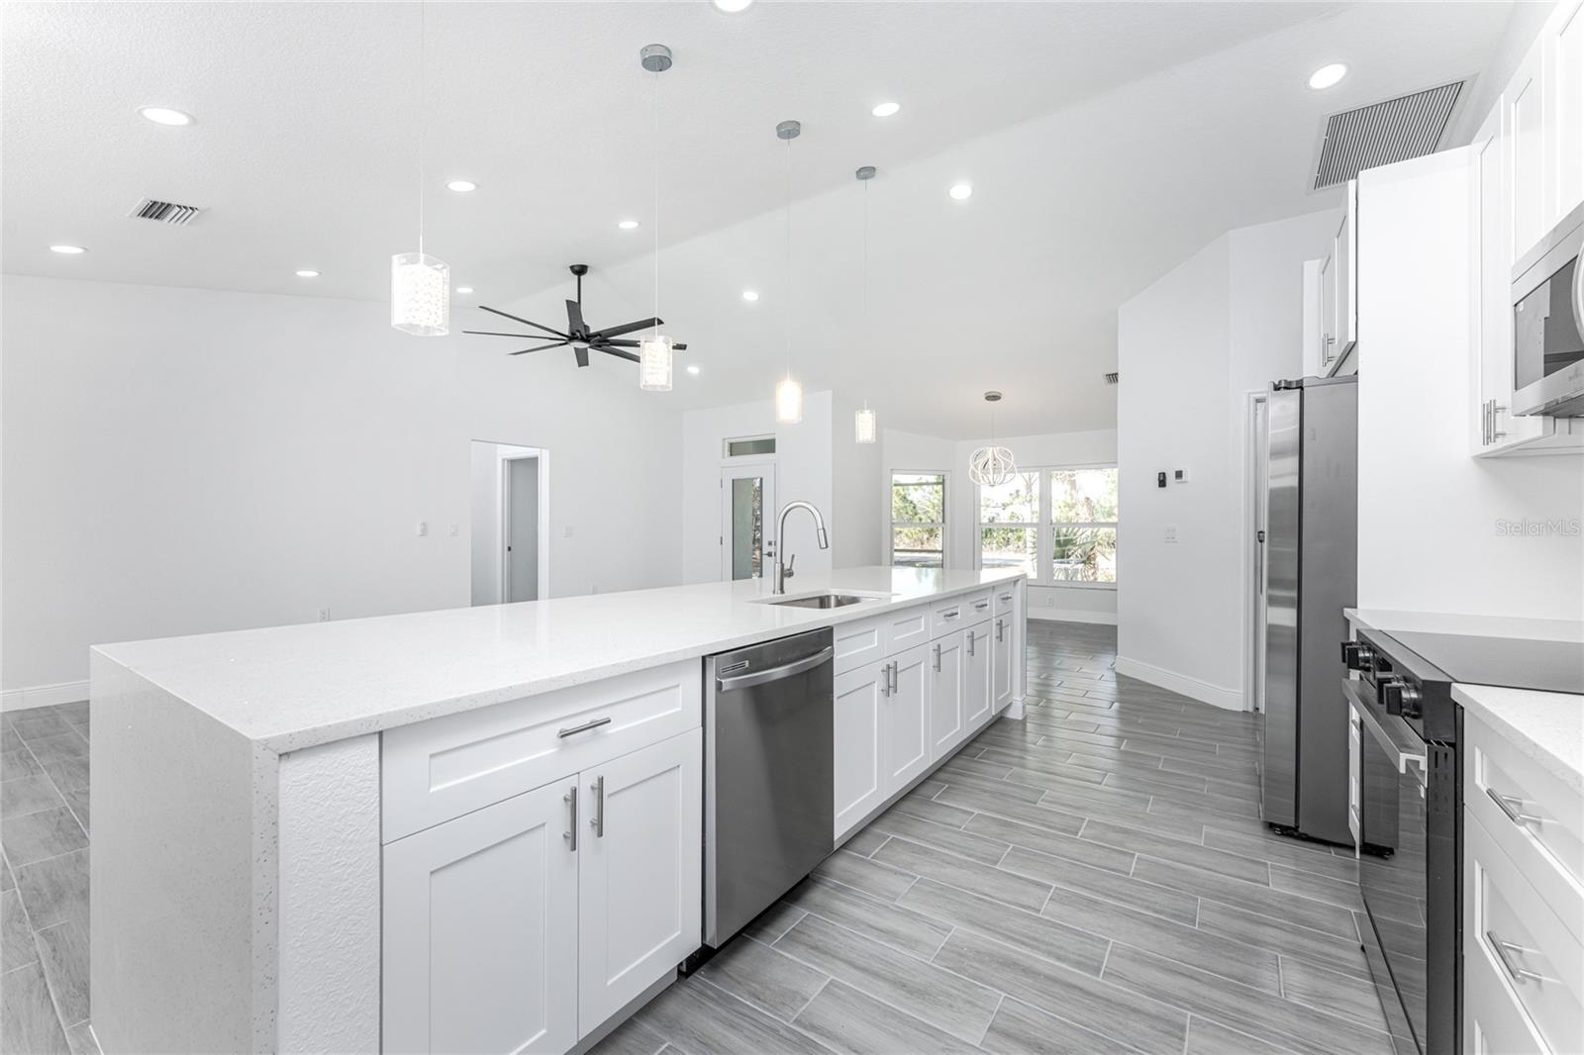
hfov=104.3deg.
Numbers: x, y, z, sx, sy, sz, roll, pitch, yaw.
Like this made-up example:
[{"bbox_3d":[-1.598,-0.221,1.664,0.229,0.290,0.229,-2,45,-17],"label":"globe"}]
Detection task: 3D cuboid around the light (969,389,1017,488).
[{"bbox_3d":[2.325,-1.022,7.120,0.530,1.080,0.530,0,0,35],"label":"light"}]

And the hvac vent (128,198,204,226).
[{"bbox_3d":[-3.366,-1.704,3.329,0.320,0.030,0.270,0,12,35],"label":"hvac vent"}]

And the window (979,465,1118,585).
[{"bbox_3d":[3.440,-0.025,8.337,1.870,1.620,0.120,0,0,35],"label":"window"}]

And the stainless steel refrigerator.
[{"bbox_3d":[2.501,0.321,2.608,0.830,1.785,0.910,0,0,35],"label":"stainless steel refrigerator"}]

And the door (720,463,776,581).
[{"bbox_3d":[-0.577,0.206,8.085,0.920,2.040,0.070,0,0,35],"label":"door"}]

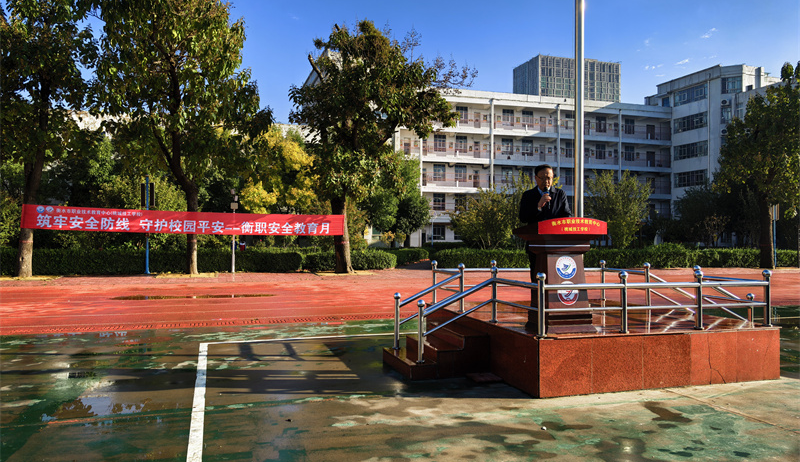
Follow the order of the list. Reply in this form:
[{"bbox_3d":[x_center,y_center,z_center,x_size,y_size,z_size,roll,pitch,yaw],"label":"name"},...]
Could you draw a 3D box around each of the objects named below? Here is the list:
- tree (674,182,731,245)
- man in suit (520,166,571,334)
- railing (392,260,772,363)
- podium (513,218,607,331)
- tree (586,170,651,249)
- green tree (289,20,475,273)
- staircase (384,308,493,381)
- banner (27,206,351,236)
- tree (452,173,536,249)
[{"bbox_3d":[17.937,-0.506,33.000,3.451,4.640,3.451,1,-1,-15],"label":"tree"},{"bbox_3d":[1.620,0.161,6.222,0.550,1.740,0.400,0,-1,-10],"label":"man in suit"},{"bbox_3d":[2.293,0.937,7.047,4.698,1.028,2.879,1,-1,-18],"label":"railing"},{"bbox_3d":[1.673,0.453,5.802,0.770,1.140,0.540,1,-1,-15],"label":"podium"},{"bbox_3d":[12.605,-0.894,32.000,3.692,5.307,3.692,1,-1,-15],"label":"tree"},{"bbox_3d":[-0.807,-3.697,24.200,7.871,11.059,7.084,1,-1,-15],"label":"green tree"},{"bbox_3d":[0.399,1.302,6.463,0.926,0.529,1.019,1,-1,-18],"label":"staircase"},{"bbox_3d":[-8.254,-0.340,22.349,12.165,0.980,0.100,1,-1,-16],"label":"banner"},{"bbox_3d":[5.281,-0.727,31.000,4.601,4.974,4.140,1,-1,-15],"label":"tree"}]

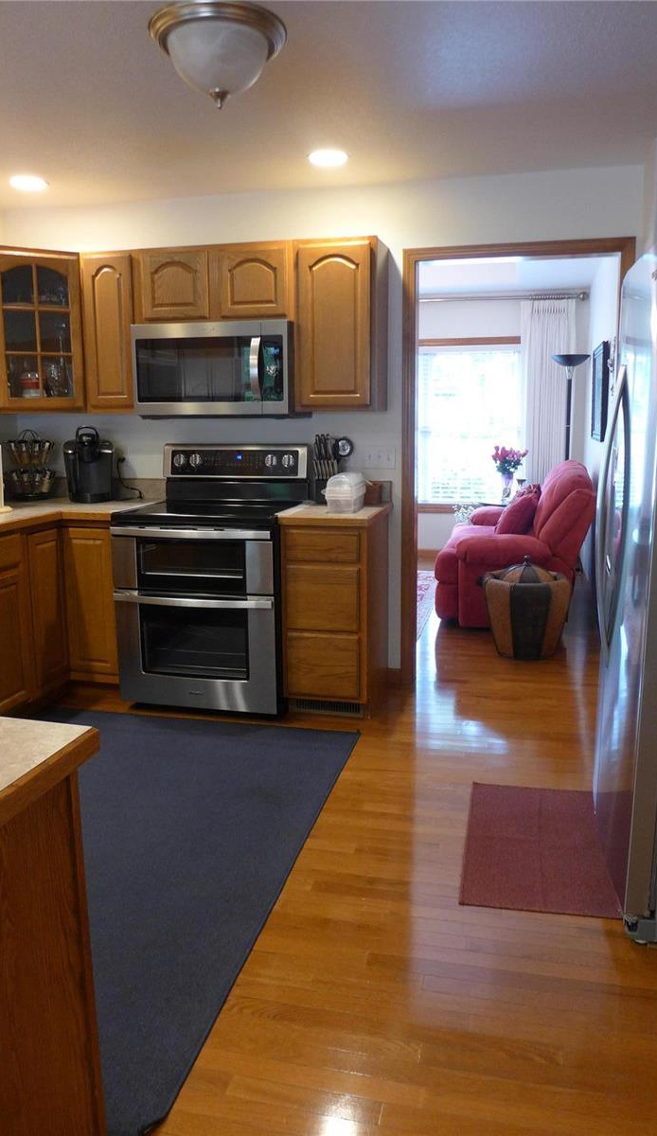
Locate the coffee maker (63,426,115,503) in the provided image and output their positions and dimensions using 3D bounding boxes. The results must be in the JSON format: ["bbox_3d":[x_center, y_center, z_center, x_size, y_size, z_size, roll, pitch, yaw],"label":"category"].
[{"bbox_3d":[-1.239,-0.528,4.083,0.245,0.365,0.285,-3,11,-12],"label":"coffee maker"}]

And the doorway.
[{"bbox_3d":[0.887,-0.443,3.875,1.025,2.140,0.150,2,11,13],"label":"doorway"}]

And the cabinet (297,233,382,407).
[{"bbox_3d":[0.061,-1.105,3.657,0.378,0.749,0.327,2,11,12],"label":"cabinet"}]

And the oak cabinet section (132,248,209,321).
[{"bbox_3d":[-0.687,-1.336,3.794,0.384,0.328,0.335,2,11,13],"label":"oak cabinet section"}]

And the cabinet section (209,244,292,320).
[{"bbox_3d":[-0.310,-1.319,3.705,0.386,0.331,0.335,2,11,13],"label":"cabinet section"}]

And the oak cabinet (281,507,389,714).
[{"bbox_3d":[0.043,0.184,3.738,0.402,0.919,0.639,2,11,12],"label":"oak cabinet"}]

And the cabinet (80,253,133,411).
[{"bbox_3d":[-1.032,-1.161,3.962,0.240,0.750,0.310,2,11,13],"label":"cabinet"}]

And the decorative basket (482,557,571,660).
[{"bbox_3d":[1.162,0.220,4.593,0.490,0.570,0.490,2,11,13],"label":"decorative basket"}]

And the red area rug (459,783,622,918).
[{"bbox_3d":[0.690,0.887,2.561,0.465,0.010,0.770,2,11,12],"label":"red area rug"}]

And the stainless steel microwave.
[{"bbox_3d":[-0.507,-0.934,3.768,0.762,0.423,0.407,2,11,12],"label":"stainless steel microwave"}]

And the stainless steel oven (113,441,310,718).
[{"bbox_3d":[-0.536,0.029,3.796,0.765,1.207,0.694,2,11,12],"label":"stainless steel oven"}]

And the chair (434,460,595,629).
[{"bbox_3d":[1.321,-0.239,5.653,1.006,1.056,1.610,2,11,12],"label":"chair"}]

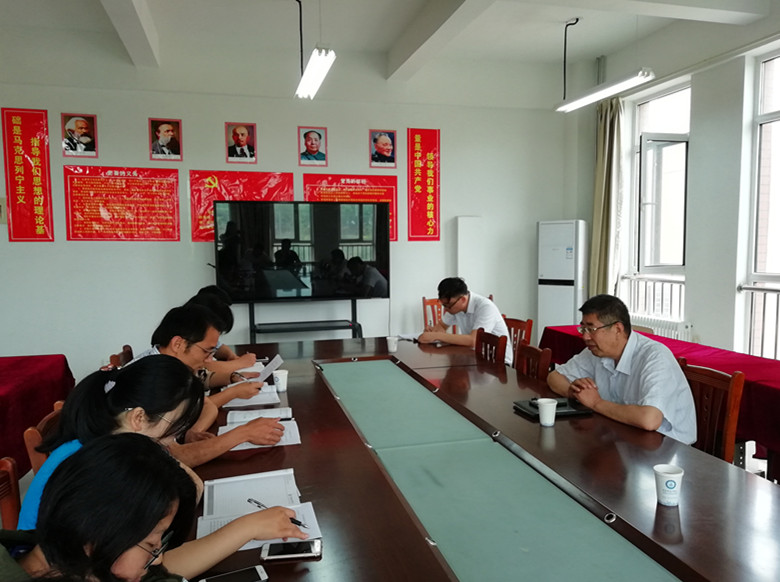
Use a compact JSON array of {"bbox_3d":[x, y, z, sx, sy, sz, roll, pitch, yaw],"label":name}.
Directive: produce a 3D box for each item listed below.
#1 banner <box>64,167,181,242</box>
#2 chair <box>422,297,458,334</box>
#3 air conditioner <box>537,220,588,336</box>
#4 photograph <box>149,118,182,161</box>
[{"bbox_3d":[-2.530,-0.819,5.557,1.000,0.691,0.015,-1,5,-15],"label":"banner"},{"bbox_3d":[0.598,0.544,6.153,0.430,0.920,0.500,-1,5,-15],"label":"chair"},{"bbox_3d":[1.866,0.121,6.345,0.490,1.720,0.290,3,6,30],"label":"air conditioner"},{"bbox_3d":[-2.083,-1.407,5.443,0.292,0.383,0.015,-1,5,-15],"label":"photograph"}]

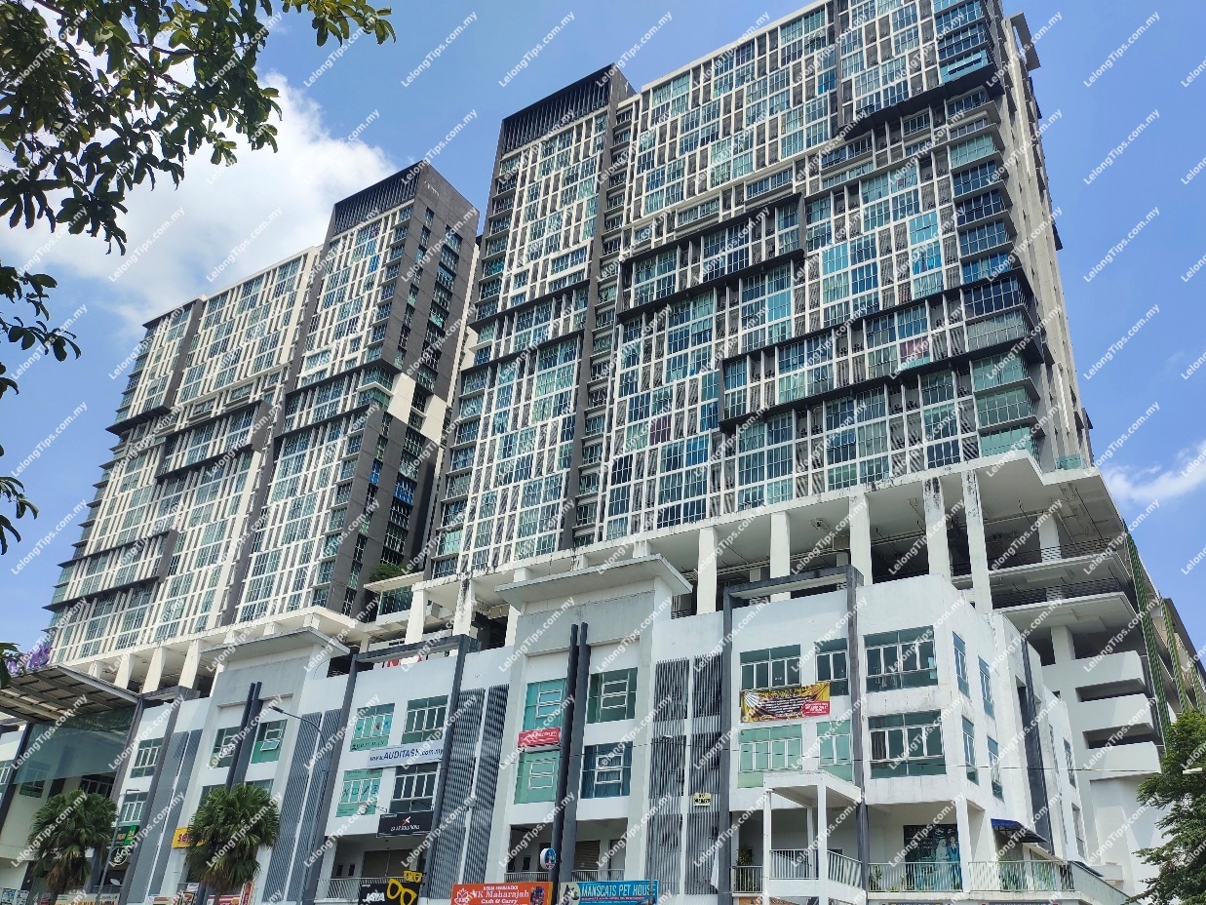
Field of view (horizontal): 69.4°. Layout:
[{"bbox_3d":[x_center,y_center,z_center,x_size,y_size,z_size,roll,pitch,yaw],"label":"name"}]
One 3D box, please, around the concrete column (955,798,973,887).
[{"bbox_3d":[14.969,16.154,35.711,0.482,3.591,0.482,-16,-35,32],"label":"concrete column"}]

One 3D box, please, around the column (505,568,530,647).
[{"bbox_3d":[-8.309,15.504,85.297,1.219,7.800,0.900,-14,-33,31],"label":"column"}]

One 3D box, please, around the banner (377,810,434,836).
[{"bbox_3d":[-11.469,21.236,49.948,4.180,1.201,0.161,-16,-35,32],"label":"banner"}]

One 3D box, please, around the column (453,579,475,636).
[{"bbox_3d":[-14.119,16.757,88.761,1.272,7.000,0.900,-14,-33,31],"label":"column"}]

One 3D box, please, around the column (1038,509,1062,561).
[{"bbox_3d":[35.104,7.040,68.291,1.272,4.000,1.100,-14,-33,31],"label":"column"}]

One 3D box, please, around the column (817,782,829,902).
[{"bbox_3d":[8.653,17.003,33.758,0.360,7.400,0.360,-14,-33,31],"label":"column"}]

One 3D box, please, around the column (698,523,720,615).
[{"bbox_3d":[9.039,10.646,74.997,1.272,8.000,0.900,-14,-33,31],"label":"column"}]

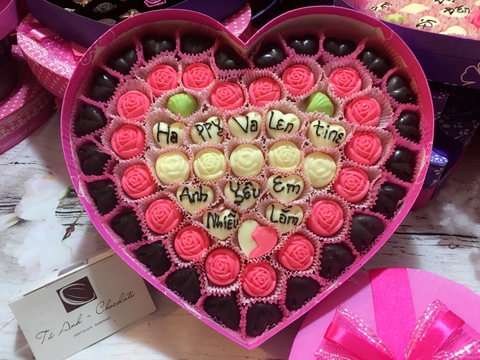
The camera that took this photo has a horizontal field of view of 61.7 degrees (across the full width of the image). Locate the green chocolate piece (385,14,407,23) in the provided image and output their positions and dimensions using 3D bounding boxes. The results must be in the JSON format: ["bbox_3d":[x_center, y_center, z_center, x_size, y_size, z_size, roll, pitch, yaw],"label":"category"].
[{"bbox_3d":[0.163,-0.167,0.420,0.025,0.017,0.025,0,43,0],"label":"green chocolate piece"}]

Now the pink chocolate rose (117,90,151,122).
[{"bbox_3d":[-0.092,-0.064,0.347,0.028,0.016,0.028,0,77,3],"label":"pink chocolate rose"}]

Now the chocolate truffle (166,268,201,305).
[{"bbox_3d":[-0.044,0.082,0.311,0.028,0.015,0.025,33,80,10],"label":"chocolate truffle"}]

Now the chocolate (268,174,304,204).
[{"bbox_3d":[0.037,0.007,0.325,0.030,0.015,0.025,0,77,3],"label":"chocolate"}]

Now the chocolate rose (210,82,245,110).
[{"bbox_3d":[-0.011,-0.073,0.358,0.029,0.017,0.029,0,78,1],"label":"chocolate rose"}]

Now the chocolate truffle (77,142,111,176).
[{"bbox_3d":[-0.123,-0.017,0.338,0.025,0.015,0.028,9,77,5],"label":"chocolate truffle"}]

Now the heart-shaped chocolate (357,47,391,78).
[{"bbox_3d":[0.121,-0.105,0.363,0.027,0.016,0.029,-33,79,-6],"label":"heart-shaped chocolate"}]

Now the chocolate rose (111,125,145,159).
[{"bbox_3d":[-0.093,-0.032,0.334,0.028,0.015,0.028,0,78,3],"label":"chocolate rose"}]

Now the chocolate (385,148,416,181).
[{"bbox_3d":[0.126,-0.012,0.318,0.026,0.015,0.028,2,78,3],"label":"chocolate"}]

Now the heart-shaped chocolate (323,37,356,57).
[{"bbox_3d":[0.084,-0.110,0.342,0.028,0.015,0.026,6,78,4],"label":"heart-shaped chocolate"}]

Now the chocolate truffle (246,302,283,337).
[{"bbox_3d":[0.018,0.103,0.298,0.028,0.015,0.026,-30,78,-4],"label":"chocolate truffle"}]

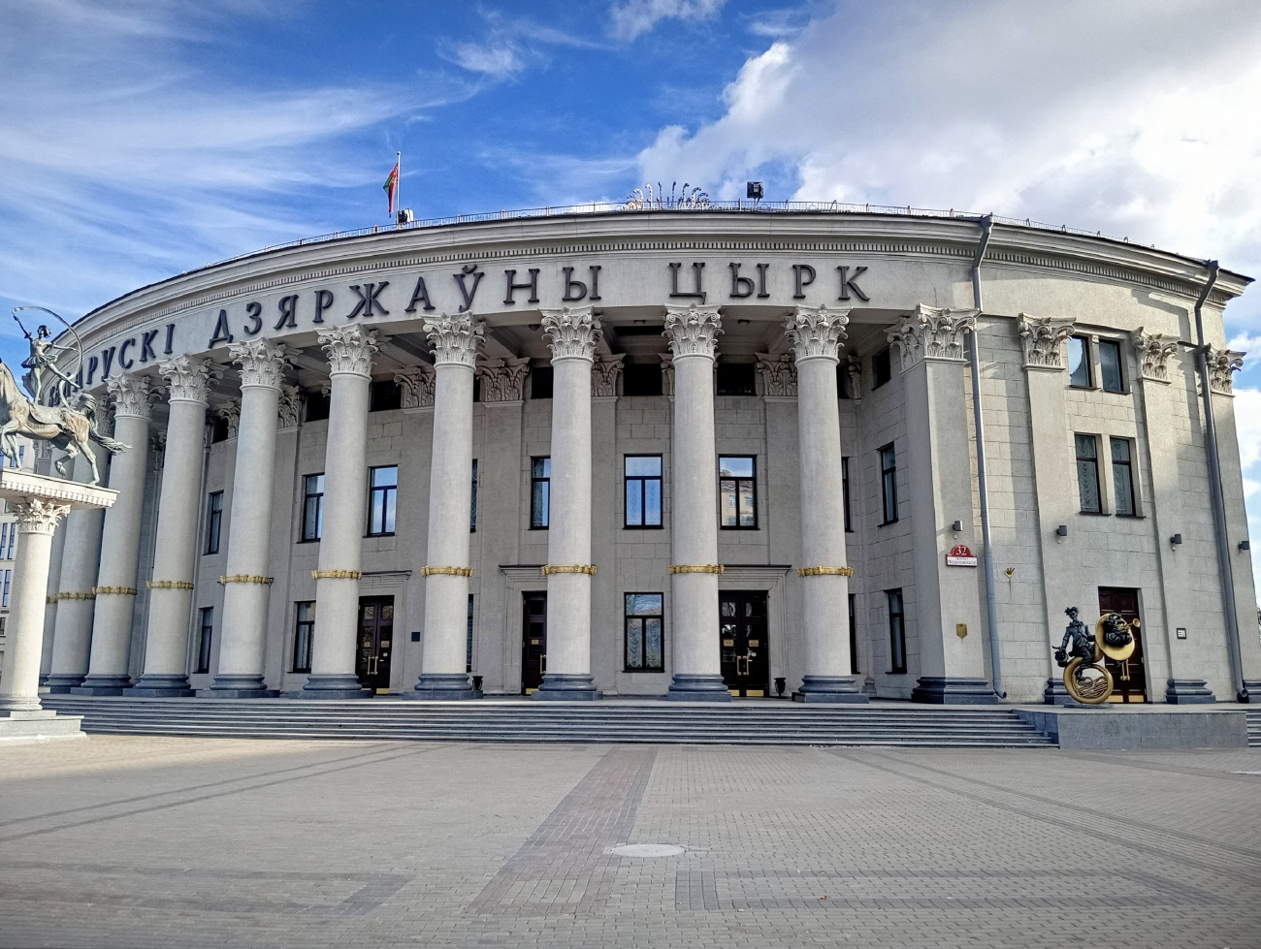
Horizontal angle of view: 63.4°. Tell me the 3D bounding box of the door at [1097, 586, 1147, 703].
[{"bbox_3d":[15.452,5.417,32.320,1.841,3.593,0.158,5,-12,-23],"label":"door"}]

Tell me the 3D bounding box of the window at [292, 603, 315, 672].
[{"bbox_3d":[-12.547,6.347,40.047,1.430,2.750,0.200,-6,-13,30],"label":"window"}]

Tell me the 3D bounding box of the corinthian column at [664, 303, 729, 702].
[{"bbox_3d":[2.054,0.844,31.865,1.880,12.165,1.880,0,-11,1],"label":"corinthian column"}]

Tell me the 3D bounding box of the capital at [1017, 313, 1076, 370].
[{"bbox_3d":[14.029,-4.412,34.638,2.135,1.708,0.549,4,-12,-17],"label":"capital"}]

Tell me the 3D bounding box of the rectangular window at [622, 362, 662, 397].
[{"bbox_3d":[0.472,-3.602,38.915,1.464,1.266,0.244,-1,-11,4],"label":"rectangular window"}]

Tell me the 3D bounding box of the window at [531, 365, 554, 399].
[{"bbox_3d":[-3.002,-3.457,38.358,1.440,1.260,0.200,-2,-11,10],"label":"window"}]

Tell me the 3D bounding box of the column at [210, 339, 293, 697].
[{"bbox_3d":[-13.639,1.551,36.824,1.919,12.695,1.919,-5,-13,26],"label":"column"}]

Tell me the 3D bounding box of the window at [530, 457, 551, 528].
[{"bbox_3d":[-2.914,0.605,36.523,1.352,2.607,0.200,-2,-11,10],"label":"window"}]

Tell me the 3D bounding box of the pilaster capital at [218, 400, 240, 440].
[{"bbox_3d":[-16.524,-2.234,43.076,2.158,1.603,0.693,-9,-14,39],"label":"pilaster capital"}]

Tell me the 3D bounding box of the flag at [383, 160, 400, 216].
[{"bbox_3d":[-7.767,-9.300,33.142,0.544,1.980,0.356,-3,-11,14],"label":"flag"}]

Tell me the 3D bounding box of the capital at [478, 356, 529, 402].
[{"bbox_3d":[-4.668,-3.341,37.319,2.158,1.603,0.693,-2,-11,13],"label":"capital"}]

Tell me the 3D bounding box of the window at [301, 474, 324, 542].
[{"bbox_3d":[-13.055,1.387,42.208,1.403,2.810,0.244,-6,-13,29],"label":"window"}]

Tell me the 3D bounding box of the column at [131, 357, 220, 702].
[{"bbox_3d":[-16.265,1.856,36.732,1.823,11.956,1.823,-7,-13,33],"label":"column"}]

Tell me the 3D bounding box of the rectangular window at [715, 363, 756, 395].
[{"bbox_3d":[3.824,-3.452,36.868,1.392,1.205,0.200,1,-11,-3],"label":"rectangular window"}]

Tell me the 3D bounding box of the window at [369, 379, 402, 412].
[{"bbox_3d":[-9.636,-3.094,40.390,1.450,1.270,0.200,-5,-12,24],"label":"window"}]

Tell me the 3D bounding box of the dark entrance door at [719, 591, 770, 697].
[{"bbox_3d":[4.101,6.120,36.911,1.757,3.792,0.244,1,-11,-2],"label":"dark entrance door"}]

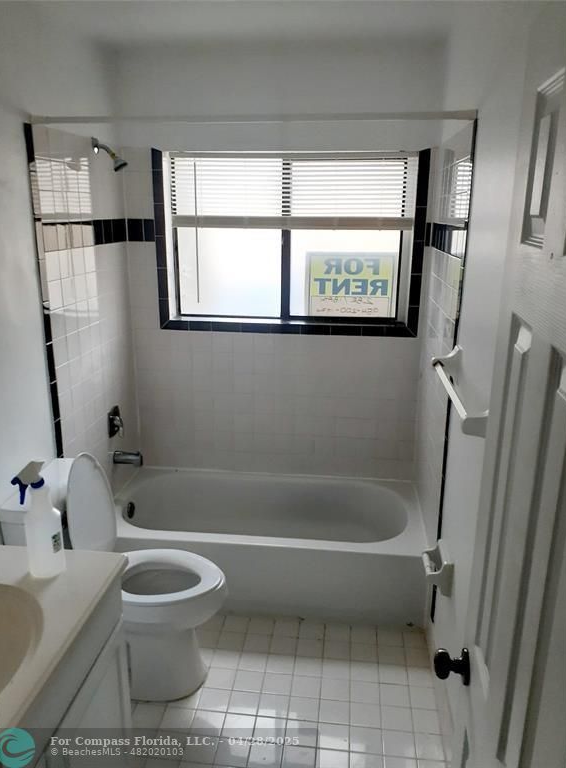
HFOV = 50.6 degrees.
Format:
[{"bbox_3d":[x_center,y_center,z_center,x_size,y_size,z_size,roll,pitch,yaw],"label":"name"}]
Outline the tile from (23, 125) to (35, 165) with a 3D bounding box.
[{"bbox_3d":[-0.887,-0.827,2.092,0.010,0.150,0.051,2,15,6],"label":"tile"}]

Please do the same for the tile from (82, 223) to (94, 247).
[{"bbox_3d":[-0.830,-0.636,2.539,0.010,0.108,0.108,2,16,6],"label":"tile"}]

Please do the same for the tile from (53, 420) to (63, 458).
[{"bbox_3d":[-0.894,0.220,2.378,0.010,0.150,0.049,2,15,6],"label":"tile"}]

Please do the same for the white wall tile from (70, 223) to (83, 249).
[{"bbox_3d":[-0.853,-0.617,2.470,0.010,0.107,0.105,2,15,6],"label":"white wall tile"}]

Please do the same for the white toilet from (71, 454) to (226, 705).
[{"bbox_3d":[-0.568,0.691,2.268,0.706,0.862,0.394,2,15,6],"label":"white toilet"}]

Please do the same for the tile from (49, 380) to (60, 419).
[{"bbox_3d":[-0.883,0.069,2.312,0.010,0.152,0.051,2,16,6],"label":"tile"}]

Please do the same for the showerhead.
[{"bbox_3d":[-0.737,-0.984,2.570,0.142,0.138,0.065,2,16,6],"label":"showerhead"}]

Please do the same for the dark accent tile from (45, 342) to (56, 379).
[{"bbox_3d":[-0.882,-0.078,2.270,0.010,0.152,0.051,2,16,6],"label":"dark accent tile"}]

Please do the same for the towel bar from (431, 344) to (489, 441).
[{"bbox_3d":[0.506,0.006,1.714,0.087,0.108,0.665,2,15,6],"label":"towel bar"}]

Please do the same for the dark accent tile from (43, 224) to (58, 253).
[{"bbox_3d":[-0.867,-0.555,2.241,0.010,0.112,0.109,2,15,6],"label":"dark accent tile"}]

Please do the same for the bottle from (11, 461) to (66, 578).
[{"bbox_3d":[-0.632,0.348,1.537,0.092,0.302,0.122,12,19,35],"label":"bottle"}]

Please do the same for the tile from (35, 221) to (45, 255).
[{"bbox_3d":[-0.889,-0.530,2.173,0.010,0.151,0.051,2,15,6],"label":"tile"}]

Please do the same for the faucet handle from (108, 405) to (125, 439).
[{"bbox_3d":[-0.794,0.188,2.907,0.052,0.142,0.130,2,16,6],"label":"faucet handle"}]

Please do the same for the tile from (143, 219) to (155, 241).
[{"bbox_3d":[-0.668,-0.761,2.985,0.053,0.109,0.010,2,15,6],"label":"tile"}]

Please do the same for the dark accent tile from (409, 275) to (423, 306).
[{"bbox_3d":[0.643,-0.456,2.912,0.052,0.155,0.010,2,15,6],"label":"dark accent tile"}]

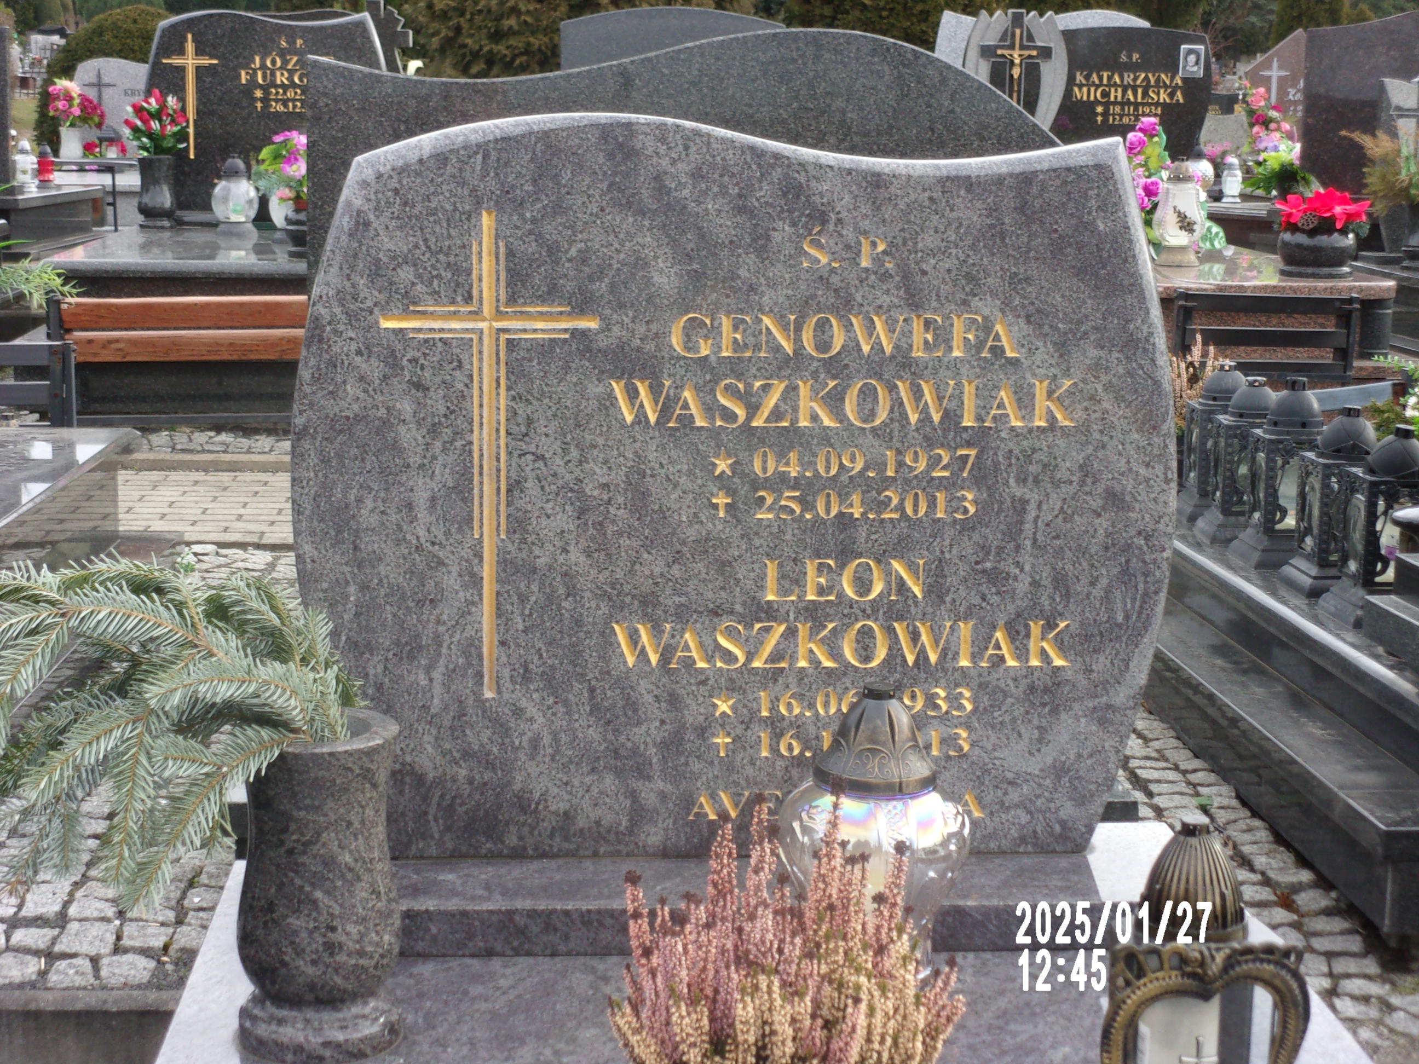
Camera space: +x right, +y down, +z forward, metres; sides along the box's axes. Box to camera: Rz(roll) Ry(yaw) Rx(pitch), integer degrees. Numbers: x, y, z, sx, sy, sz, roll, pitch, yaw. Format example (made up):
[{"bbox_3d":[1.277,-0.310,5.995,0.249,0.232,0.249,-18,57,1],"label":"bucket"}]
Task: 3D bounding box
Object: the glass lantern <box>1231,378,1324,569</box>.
[{"bbox_3d":[1.077,-0.113,4.846,0.172,0.340,0.172,0,10,-4],"label":"glass lantern"}]

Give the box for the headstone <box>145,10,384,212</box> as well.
[{"bbox_3d":[-1.821,-1.726,10.767,1.010,0.816,0.090,0,10,-3],"label":"headstone"}]

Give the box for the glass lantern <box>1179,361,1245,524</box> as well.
[{"bbox_3d":[1.045,-0.188,5.352,0.172,0.314,0.172,0,10,-4],"label":"glass lantern"}]

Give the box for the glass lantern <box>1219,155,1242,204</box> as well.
[{"bbox_3d":[2.426,-1.638,12.182,0.095,0.212,0.095,0,10,-3],"label":"glass lantern"}]

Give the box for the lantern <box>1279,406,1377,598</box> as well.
[{"bbox_3d":[1.111,-0.059,4.581,0.172,0.323,0.172,0,10,-4],"label":"lantern"}]

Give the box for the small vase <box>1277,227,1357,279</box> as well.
[{"bbox_3d":[2.103,-0.965,9.058,0.272,0.166,0.260,0,10,-3],"label":"small vase"}]

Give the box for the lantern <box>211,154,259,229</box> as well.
[{"bbox_3d":[-1.859,-1.318,10.257,0.182,0.302,0.182,0,10,-3],"label":"lantern"}]

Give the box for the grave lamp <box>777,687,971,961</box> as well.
[{"bbox_3d":[0.163,0.292,2.543,0.187,0.289,0.187,0,10,-3],"label":"grave lamp"}]

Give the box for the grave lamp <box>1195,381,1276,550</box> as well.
[{"bbox_3d":[1.048,-0.145,5.113,0.172,0.312,0.172,0,10,-4],"label":"grave lamp"}]

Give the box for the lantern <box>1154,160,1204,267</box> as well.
[{"bbox_3d":[1.723,-1.171,9.587,0.187,0.386,0.180,0,10,-3],"label":"lantern"}]

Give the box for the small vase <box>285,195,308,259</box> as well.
[{"bbox_3d":[-1.388,-1.045,9.026,0.170,0.190,0.170,0,10,-3],"label":"small vase"}]

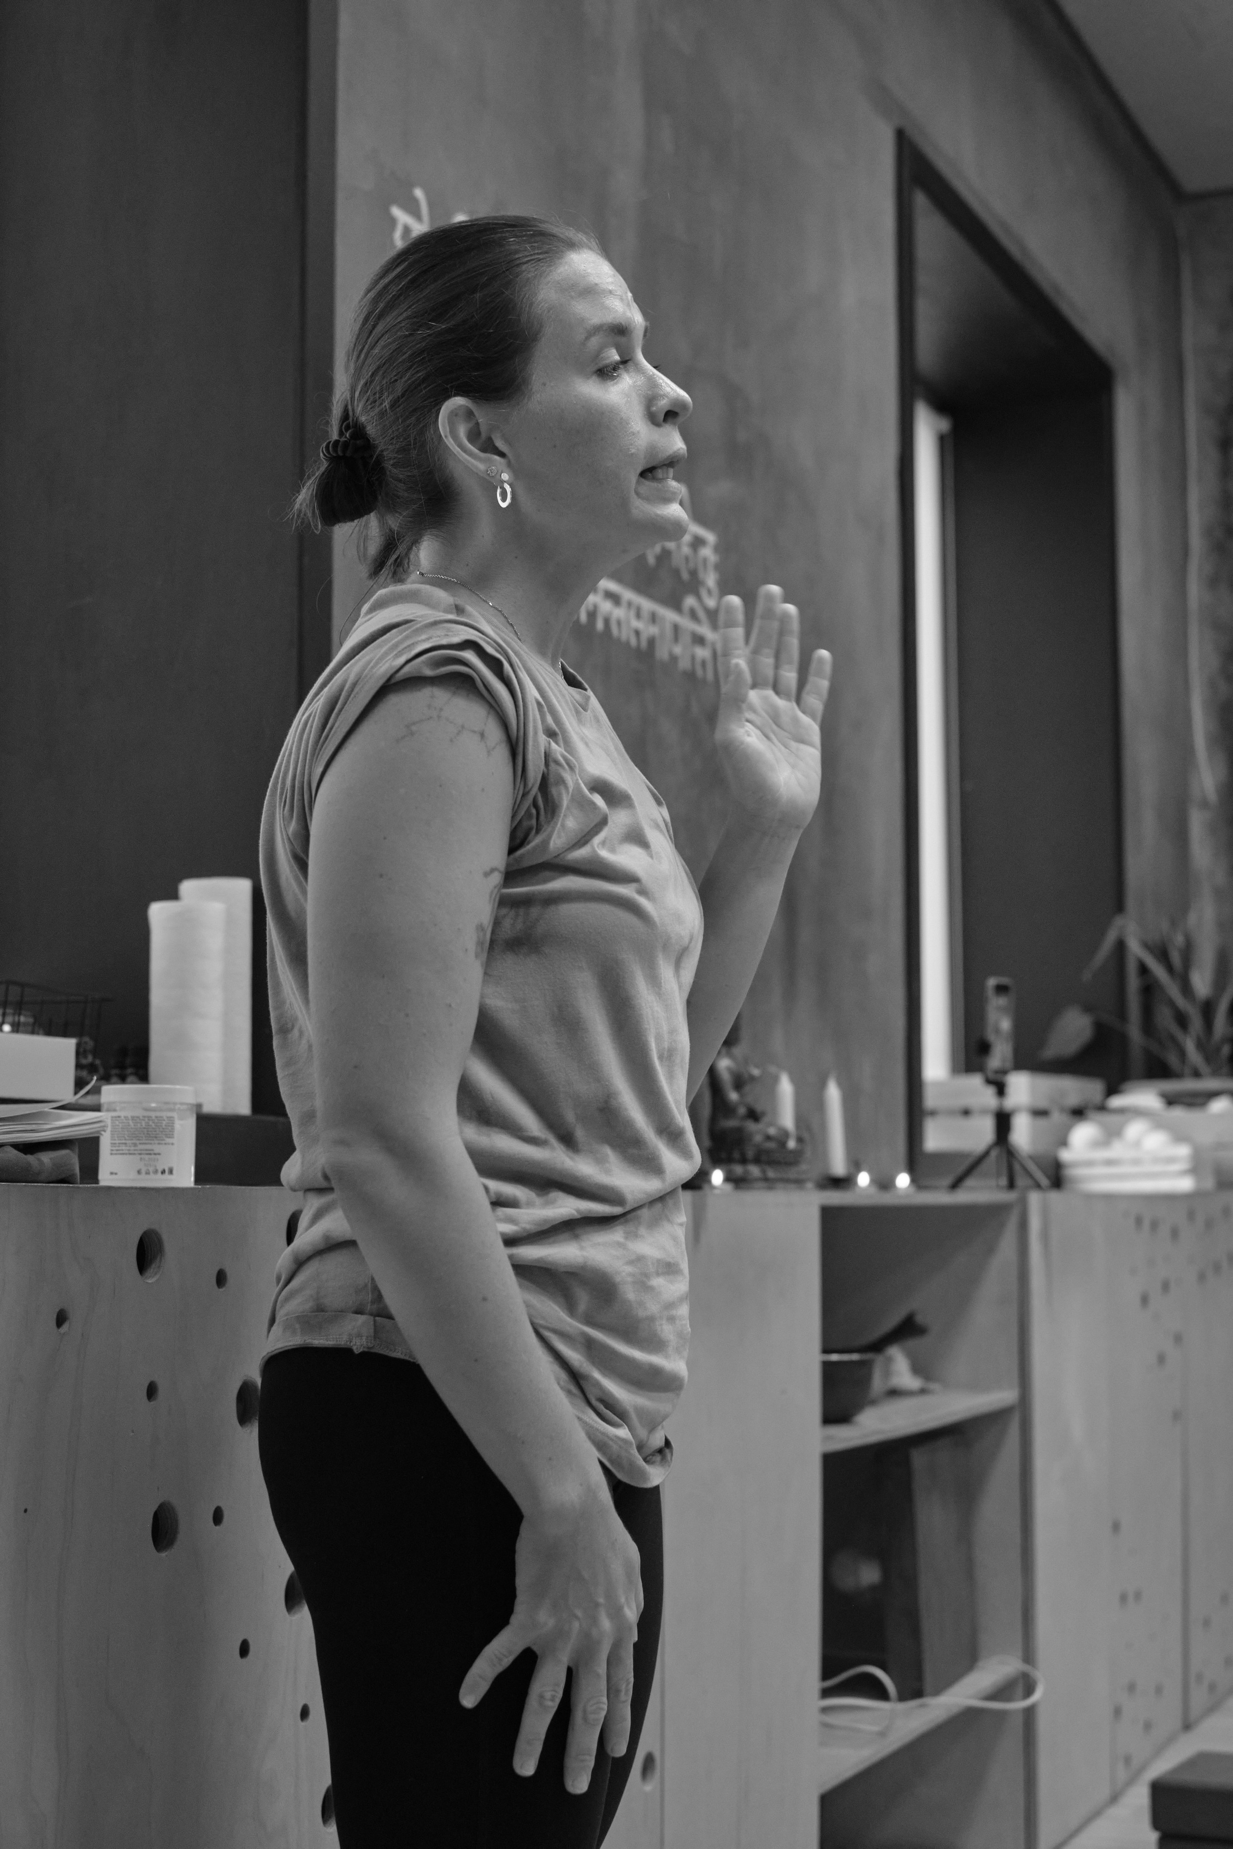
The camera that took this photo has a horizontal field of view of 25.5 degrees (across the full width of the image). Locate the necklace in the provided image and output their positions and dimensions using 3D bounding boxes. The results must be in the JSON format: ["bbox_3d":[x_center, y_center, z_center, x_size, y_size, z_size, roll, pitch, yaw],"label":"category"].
[{"bbox_3d":[-0.082,-0.200,1.860,0.115,0.085,0.125,-1,-6,10],"label":"necklace"}]

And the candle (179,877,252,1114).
[{"bbox_3d":[-0.407,0.075,2.760,0.073,0.248,0.073,1,-6,-6],"label":"candle"}]

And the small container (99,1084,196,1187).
[{"bbox_3d":[-0.338,0.152,1.960,0.069,0.073,0.069,1,-6,-6],"label":"small container"}]

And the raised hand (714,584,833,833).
[{"bbox_3d":[0.112,-0.155,1.960,0.078,0.178,0.050,0,-6,-25],"label":"raised hand"}]

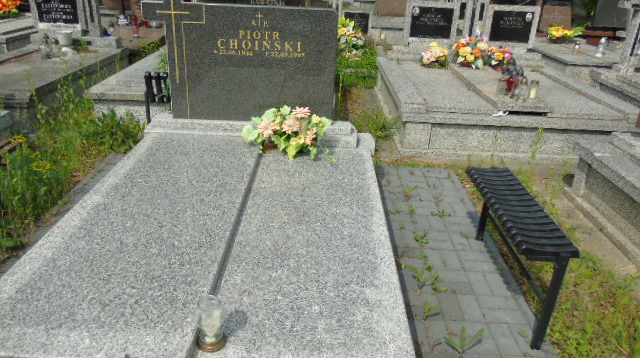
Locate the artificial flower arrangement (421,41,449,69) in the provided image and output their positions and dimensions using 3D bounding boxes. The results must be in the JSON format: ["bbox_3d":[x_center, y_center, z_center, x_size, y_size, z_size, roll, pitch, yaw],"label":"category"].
[{"bbox_3d":[1.402,-1.513,5.661,0.310,0.285,0.270,3,25,0],"label":"artificial flower arrangement"}]

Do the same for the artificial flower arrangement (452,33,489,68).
[{"bbox_3d":[1.954,-1.666,5.970,0.430,0.400,0.340,2,26,0],"label":"artificial flower arrangement"}]

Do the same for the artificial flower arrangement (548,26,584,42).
[{"bbox_3d":[4.040,-2.351,7.648,0.520,0.250,0.360,2,26,0],"label":"artificial flower arrangement"}]

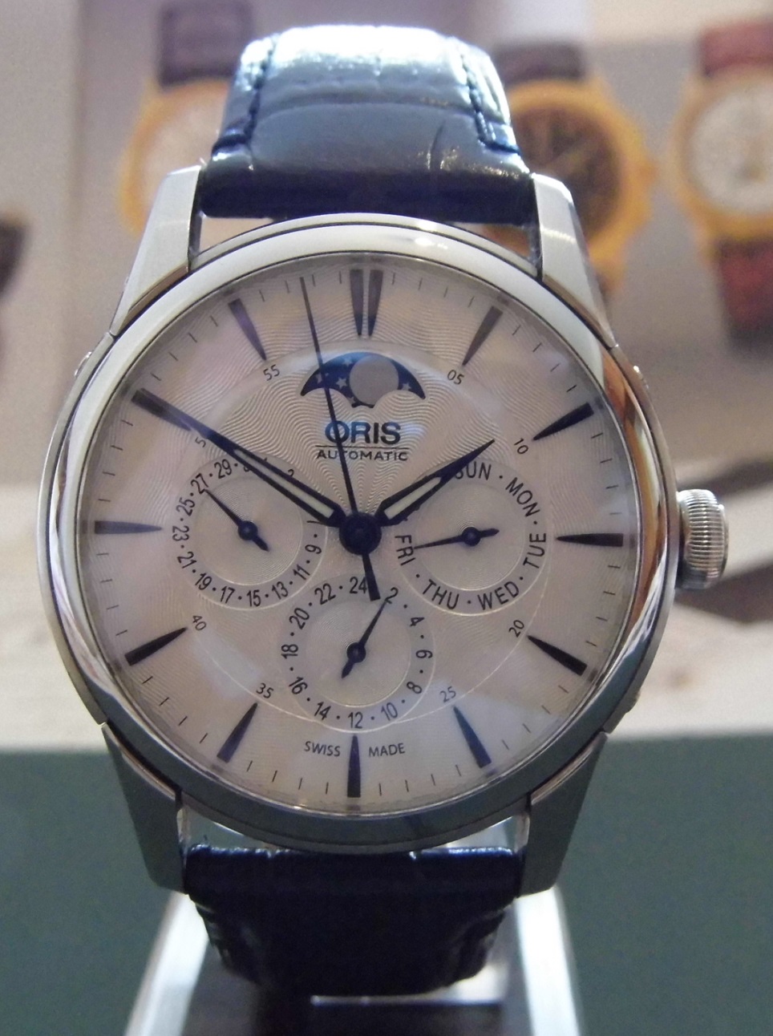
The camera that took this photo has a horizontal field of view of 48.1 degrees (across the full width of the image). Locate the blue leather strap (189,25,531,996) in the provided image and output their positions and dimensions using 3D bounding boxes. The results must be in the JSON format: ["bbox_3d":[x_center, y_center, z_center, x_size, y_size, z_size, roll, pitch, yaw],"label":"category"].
[{"bbox_3d":[-0.002,0.000,0.080,0.021,0.077,0.049,2,0,0],"label":"blue leather strap"}]

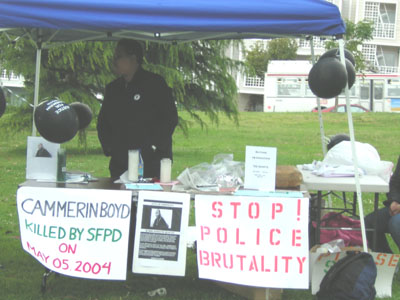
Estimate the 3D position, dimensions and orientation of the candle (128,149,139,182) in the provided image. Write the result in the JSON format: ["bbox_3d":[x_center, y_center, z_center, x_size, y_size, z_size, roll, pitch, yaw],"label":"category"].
[{"bbox_3d":[-0.441,0.106,7.150,0.068,0.208,0.068,2,5,0],"label":"candle"}]

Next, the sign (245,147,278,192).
[{"bbox_3d":[0.395,0.120,6.970,0.216,0.280,0.020,4,1,22],"label":"sign"}]

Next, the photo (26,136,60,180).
[{"bbox_3d":[-1.027,0.059,7.050,0.216,0.285,0.040,2,-1,10],"label":"photo"}]

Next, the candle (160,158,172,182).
[{"bbox_3d":[-0.225,0.140,7.220,0.075,0.155,0.075,2,4,5],"label":"candle"}]

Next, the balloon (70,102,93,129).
[{"bbox_3d":[-0.831,-0.229,7.350,0.190,0.200,0.190,2,5,0],"label":"balloon"}]

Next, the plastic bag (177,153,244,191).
[{"bbox_3d":[0.069,0.142,7.100,0.430,0.220,0.300,2,4,5],"label":"plastic bag"}]

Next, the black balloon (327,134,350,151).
[{"bbox_3d":[1.242,0.000,9.400,0.260,0.270,0.260,2,4,5],"label":"black balloon"}]

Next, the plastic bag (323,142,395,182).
[{"bbox_3d":[1.209,0.073,8.250,0.500,0.260,0.380,2,4,5],"label":"plastic bag"}]

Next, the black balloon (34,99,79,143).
[{"bbox_3d":[-0.918,-0.188,6.900,0.285,0.295,0.285,2,5,0],"label":"black balloon"}]

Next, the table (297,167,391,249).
[{"bbox_3d":[1.059,0.557,8.330,0.640,0.740,1.420,2,5,1],"label":"table"}]

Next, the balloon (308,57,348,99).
[{"bbox_3d":[0.873,-0.489,7.300,0.268,0.278,0.268,2,4,5],"label":"balloon"}]

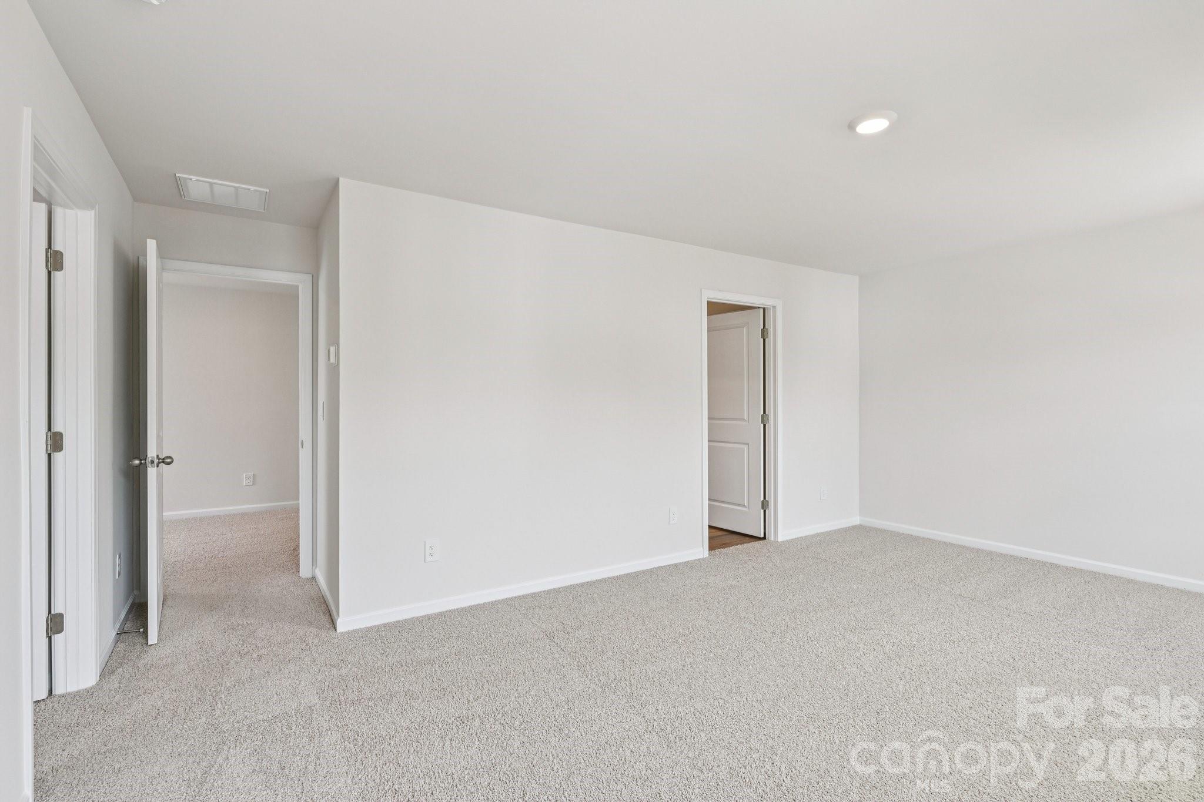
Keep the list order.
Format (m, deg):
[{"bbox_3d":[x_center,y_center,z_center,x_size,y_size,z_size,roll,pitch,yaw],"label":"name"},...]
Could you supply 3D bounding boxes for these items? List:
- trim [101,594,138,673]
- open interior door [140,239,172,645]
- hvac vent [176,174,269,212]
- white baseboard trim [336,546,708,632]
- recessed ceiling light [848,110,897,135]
[{"bbox_3d":[-2.566,1.196,3.027,0.016,0.082,1.023,0,0,-32],"label":"trim"},{"bbox_3d":[-2.490,0.203,3.170,0.036,2.030,0.813,0,0,-36],"label":"open interior door"},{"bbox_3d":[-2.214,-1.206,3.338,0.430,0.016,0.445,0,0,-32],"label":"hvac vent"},{"bbox_3d":[-0.309,1.201,3.770,2.632,0.082,0.016,0,0,-32],"label":"white baseboard trim"},{"bbox_3d":[1.183,-1.211,2.486,0.194,0.025,0.194,0,0,0],"label":"recessed ceiling light"}]

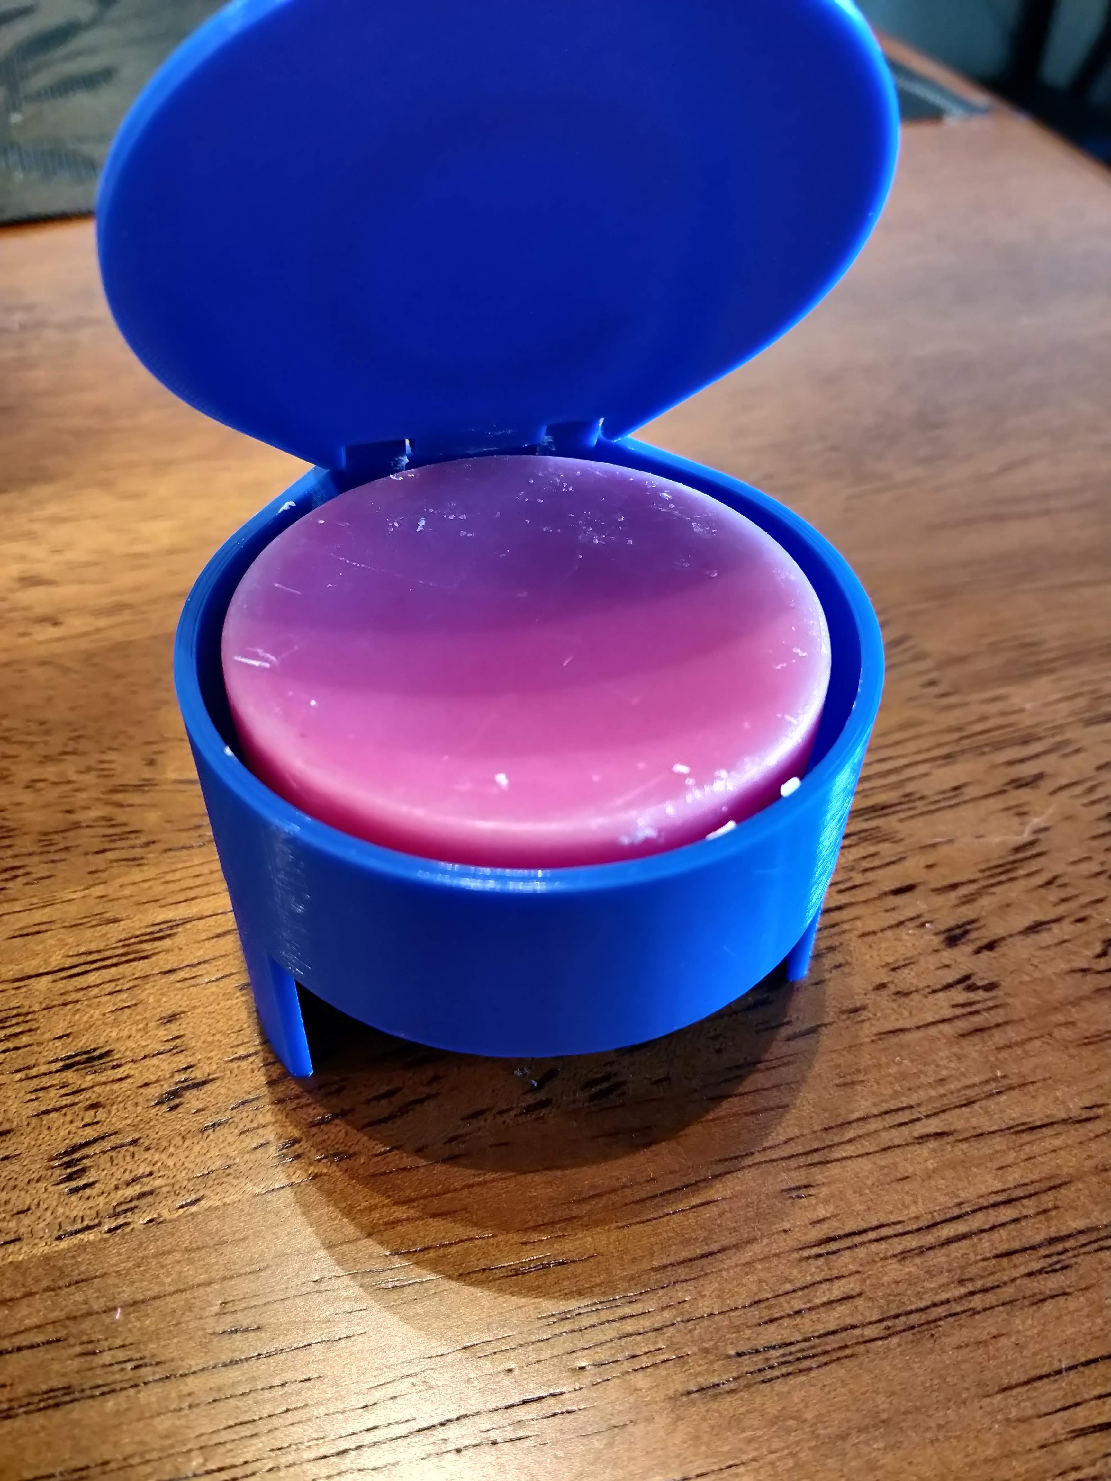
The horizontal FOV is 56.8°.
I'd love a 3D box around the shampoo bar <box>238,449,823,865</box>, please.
[{"bbox_3d":[-0.003,-0.006,0.117,0.064,0.024,0.064,1,45,-1],"label":"shampoo bar"}]

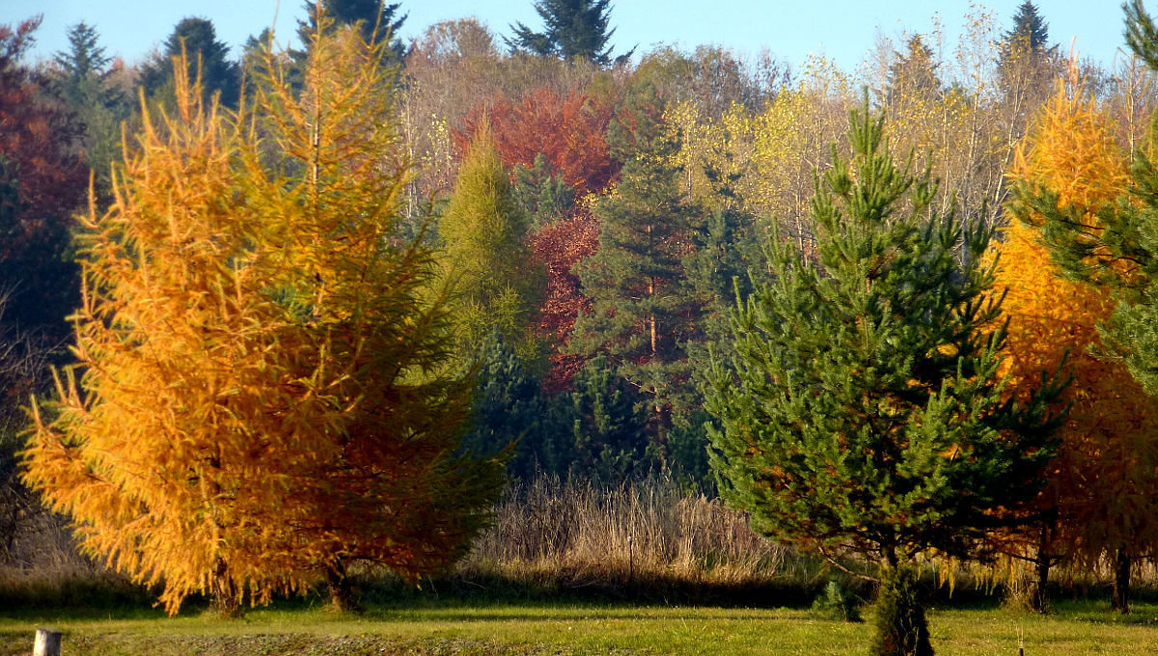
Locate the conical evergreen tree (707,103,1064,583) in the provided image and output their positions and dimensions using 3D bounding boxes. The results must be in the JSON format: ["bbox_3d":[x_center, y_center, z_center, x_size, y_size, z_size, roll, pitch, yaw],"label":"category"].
[{"bbox_3d":[3.311,0.377,66.000,3.891,5.848,3.697,0,-2,0],"label":"conical evergreen tree"}]

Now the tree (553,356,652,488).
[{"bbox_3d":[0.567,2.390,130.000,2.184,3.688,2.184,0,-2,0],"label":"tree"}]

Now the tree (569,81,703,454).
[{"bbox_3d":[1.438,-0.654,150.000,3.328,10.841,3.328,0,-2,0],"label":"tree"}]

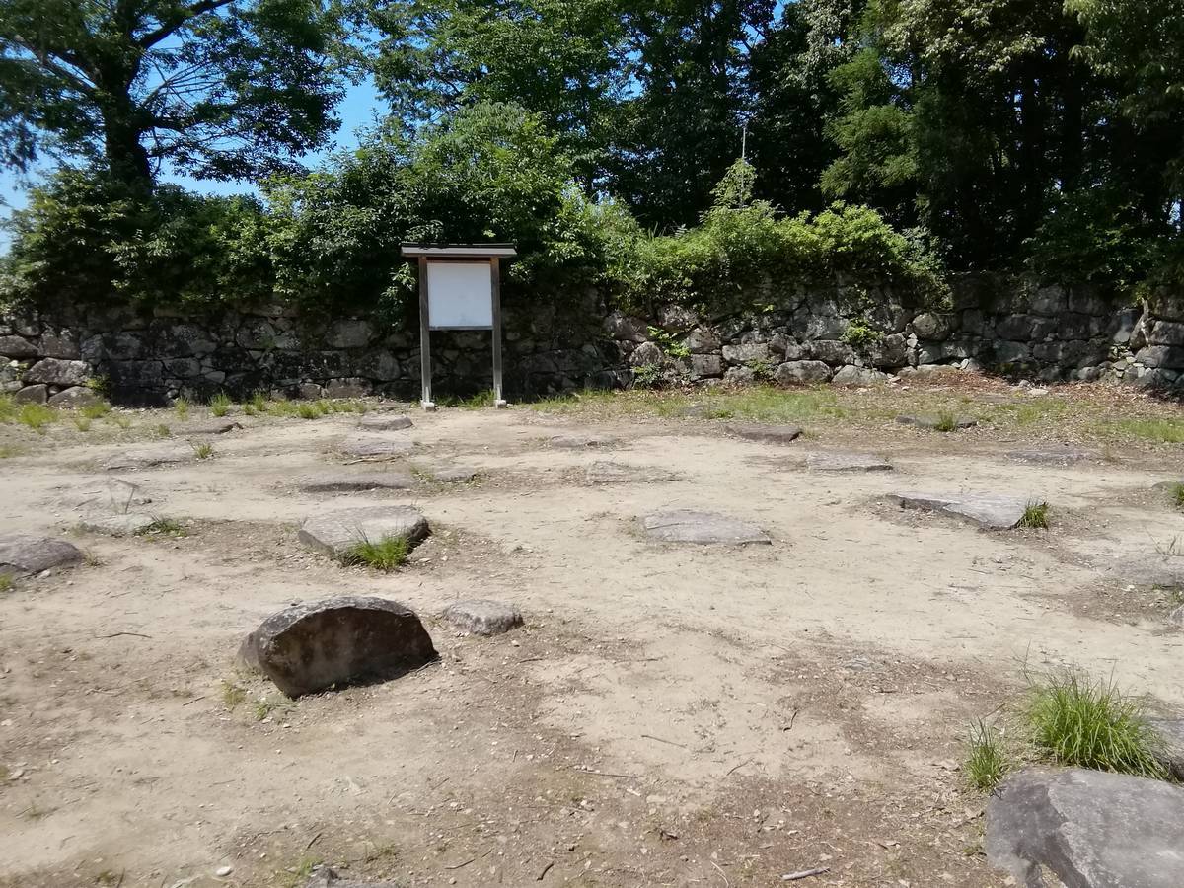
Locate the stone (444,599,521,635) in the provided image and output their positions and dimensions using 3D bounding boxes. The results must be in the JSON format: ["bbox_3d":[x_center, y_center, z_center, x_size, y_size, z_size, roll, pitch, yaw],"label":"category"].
[{"bbox_3d":[-0.477,0.778,4.051,0.340,0.075,0.310,-1,8,-5],"label":"stone"}]

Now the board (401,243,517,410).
[{"bbox_3d":[-1.976,-1.767,13.485,1.690,2.450,0.650,-2,8,-12],"label":"board"}]

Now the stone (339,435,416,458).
[{"bbox_3d":[-2.200,0.034,9.348,0.740,0.080,0.950,-2,8,-10],"label":"stone"}]

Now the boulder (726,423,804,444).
[{"bbox_3d":[2.020,-0.124,10.136,0.800,0.140,0.760,-1,8,-5],"label":"boulder"}]

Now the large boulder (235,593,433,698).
[{"bbox_3d":[-1.027,0.761,3.563,0.740,0.270,0.450,-3,9,-22],"label":"large boulder"}]

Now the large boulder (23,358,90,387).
[{"bbox_3d":[-8.604,-1.201,14.320,1.020,0.460,0.600,-2,8,-15],"label":"large boulder"}]

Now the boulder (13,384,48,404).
[{"bbox_3d":[-8.953,-0.815,14.173,0.530,0.340,0.450,-2,8,-15],"label":"boulder"}]

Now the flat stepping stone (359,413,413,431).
[{"bbox_3d":[-2.601,-0.285,11.373,0.660,0.140,0.850,-1,8,-8],"label":"flat stepping stone"}]

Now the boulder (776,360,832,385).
[{"bbox_3d":[4.165,-1.421,17.376,1.060,0.500,0.600,-2,8,-15],"label":"boulder"}]

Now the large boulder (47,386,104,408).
[{"bbox_3d":[-8.273,-0.795,14.227,0.850,0.400,0.500,-2,8,-15],"label":"large boulder"}]

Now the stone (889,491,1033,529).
[{"bbox_3d":[2.742,0.467,6.129,0.950,0.120,1.020,-2,8,-15],"label":"stone"}]

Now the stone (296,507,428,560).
[{"bbox_3d":[-1.448,0.542,5.633,0.780,0.120,0.980,-1,8,-8],"label":"stone"}]

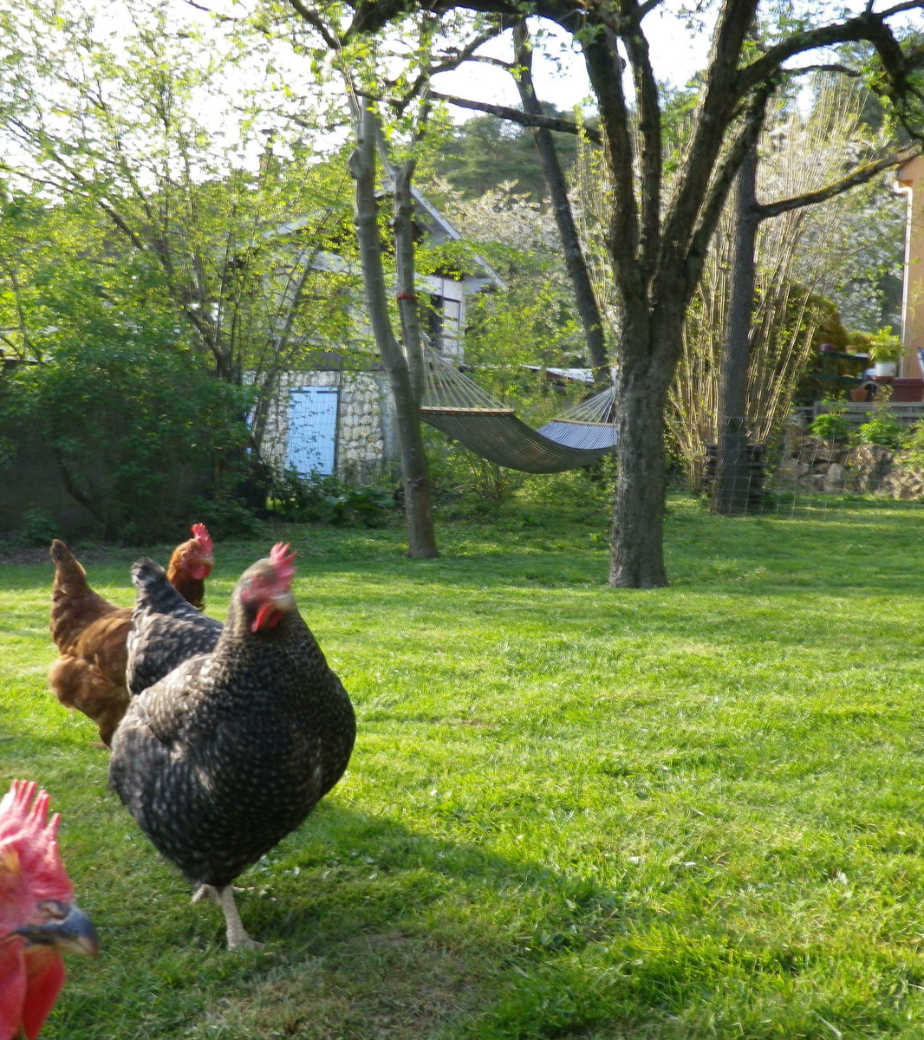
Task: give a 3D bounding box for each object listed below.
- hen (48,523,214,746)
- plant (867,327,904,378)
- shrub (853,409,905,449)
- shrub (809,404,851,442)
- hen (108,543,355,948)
[{"bbox_3d":[-0.530,0.217,1.930,0.360,0.420,0.200,-3,5,-42],"label":"hen"},{"bbox_3d":[5.732,-2.269,15.700,0.500,0.690,0.500,3,4,23],"label":"plant"},{"bbox_3d":[4.877,-1.065,13.600,0.600,0.480,0.550,3,4,23],"label":"shrub"},{"bbox_3d":[4.382,-1.145,13.800,0.500,0.470,0.480,3,4,23],"label":"shrub"},{"bbox_3d":[-0.276,0.250,1.350,0.230,0.445,0.380,-2,5,-41],"label":"hen"}]

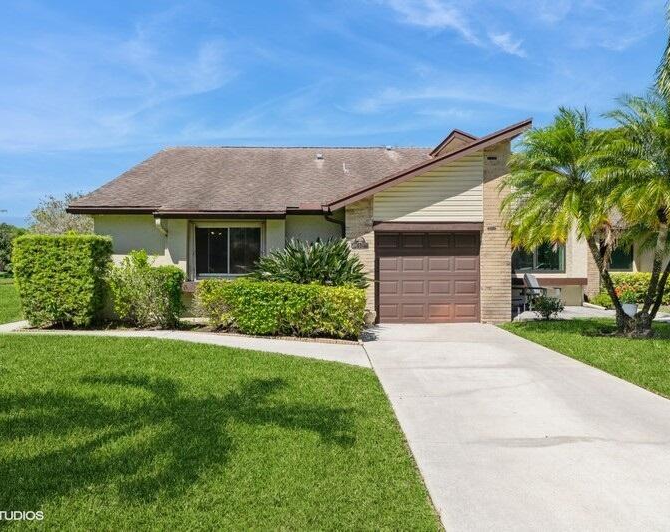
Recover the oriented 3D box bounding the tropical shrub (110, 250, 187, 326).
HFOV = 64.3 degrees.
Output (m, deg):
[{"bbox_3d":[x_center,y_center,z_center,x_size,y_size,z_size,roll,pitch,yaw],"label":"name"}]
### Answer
[{"bbox_3d":[-4.250,0.500,12.100,1.400,1.700,1.200,0,0,-1],"label":"tropical shrub"}]

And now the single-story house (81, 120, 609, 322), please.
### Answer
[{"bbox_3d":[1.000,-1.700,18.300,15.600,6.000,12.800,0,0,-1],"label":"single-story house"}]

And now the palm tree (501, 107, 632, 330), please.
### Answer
[{"bbox_3d":[4.650,-0.950,10.750,2.650,4.500,2.600,0,0,0],"label":"palm tree"}]

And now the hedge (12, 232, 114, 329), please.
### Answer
[{"bbox_3d":[-6.200,0.330,12.250,1.800,2.000,1.150,0,0,-1],"label":"hedge"}]

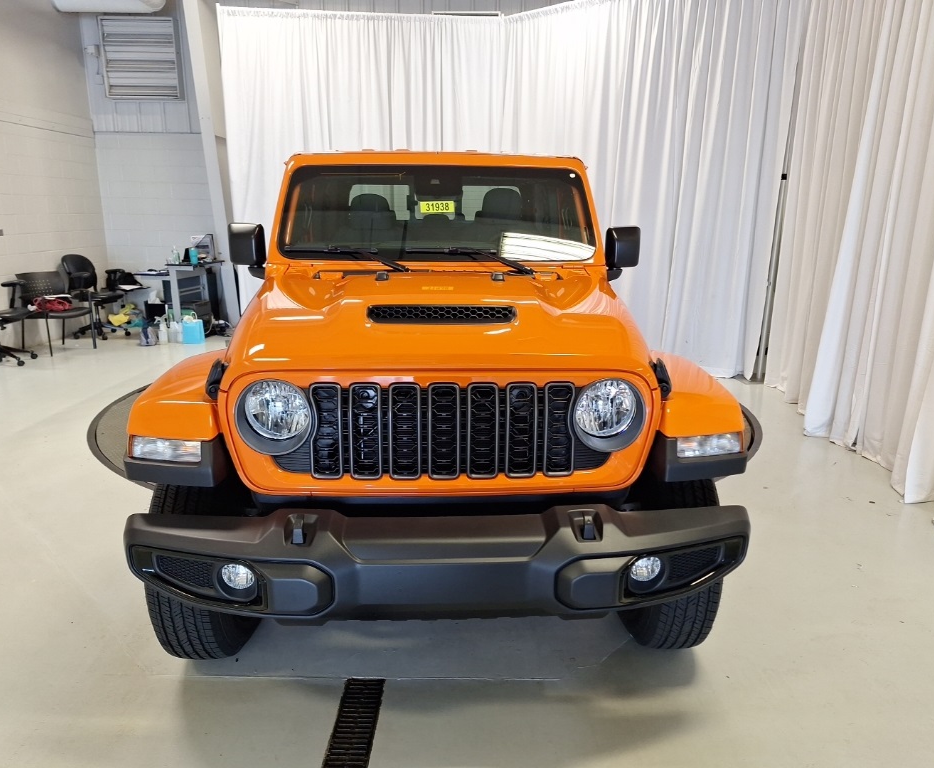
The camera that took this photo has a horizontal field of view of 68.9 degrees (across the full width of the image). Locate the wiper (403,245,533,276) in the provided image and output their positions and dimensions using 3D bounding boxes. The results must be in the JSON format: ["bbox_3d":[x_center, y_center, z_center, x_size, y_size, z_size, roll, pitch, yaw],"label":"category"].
[{"bbox_3d":[0.012,-0.553,3.027,0.565,0.115,0.150,0,14,-3],"label":"wiper"}]

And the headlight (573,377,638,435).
[{"bbox_3d":[0.403,0.066,1.981,0.175,0.170,0.090,0,14,-3],"label":"headlight"}]

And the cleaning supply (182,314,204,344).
[{"bbox_3d":[-3.253,-0.648,8.081,0.240,0.320,0.130,0,14,-1],"label":"cleaning supply"}]

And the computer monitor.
[{"bbox_3d":[-3.337,-1.747,8.665,0.400,0.360,0.140,10,17,33],"label":"computer monitor"}]

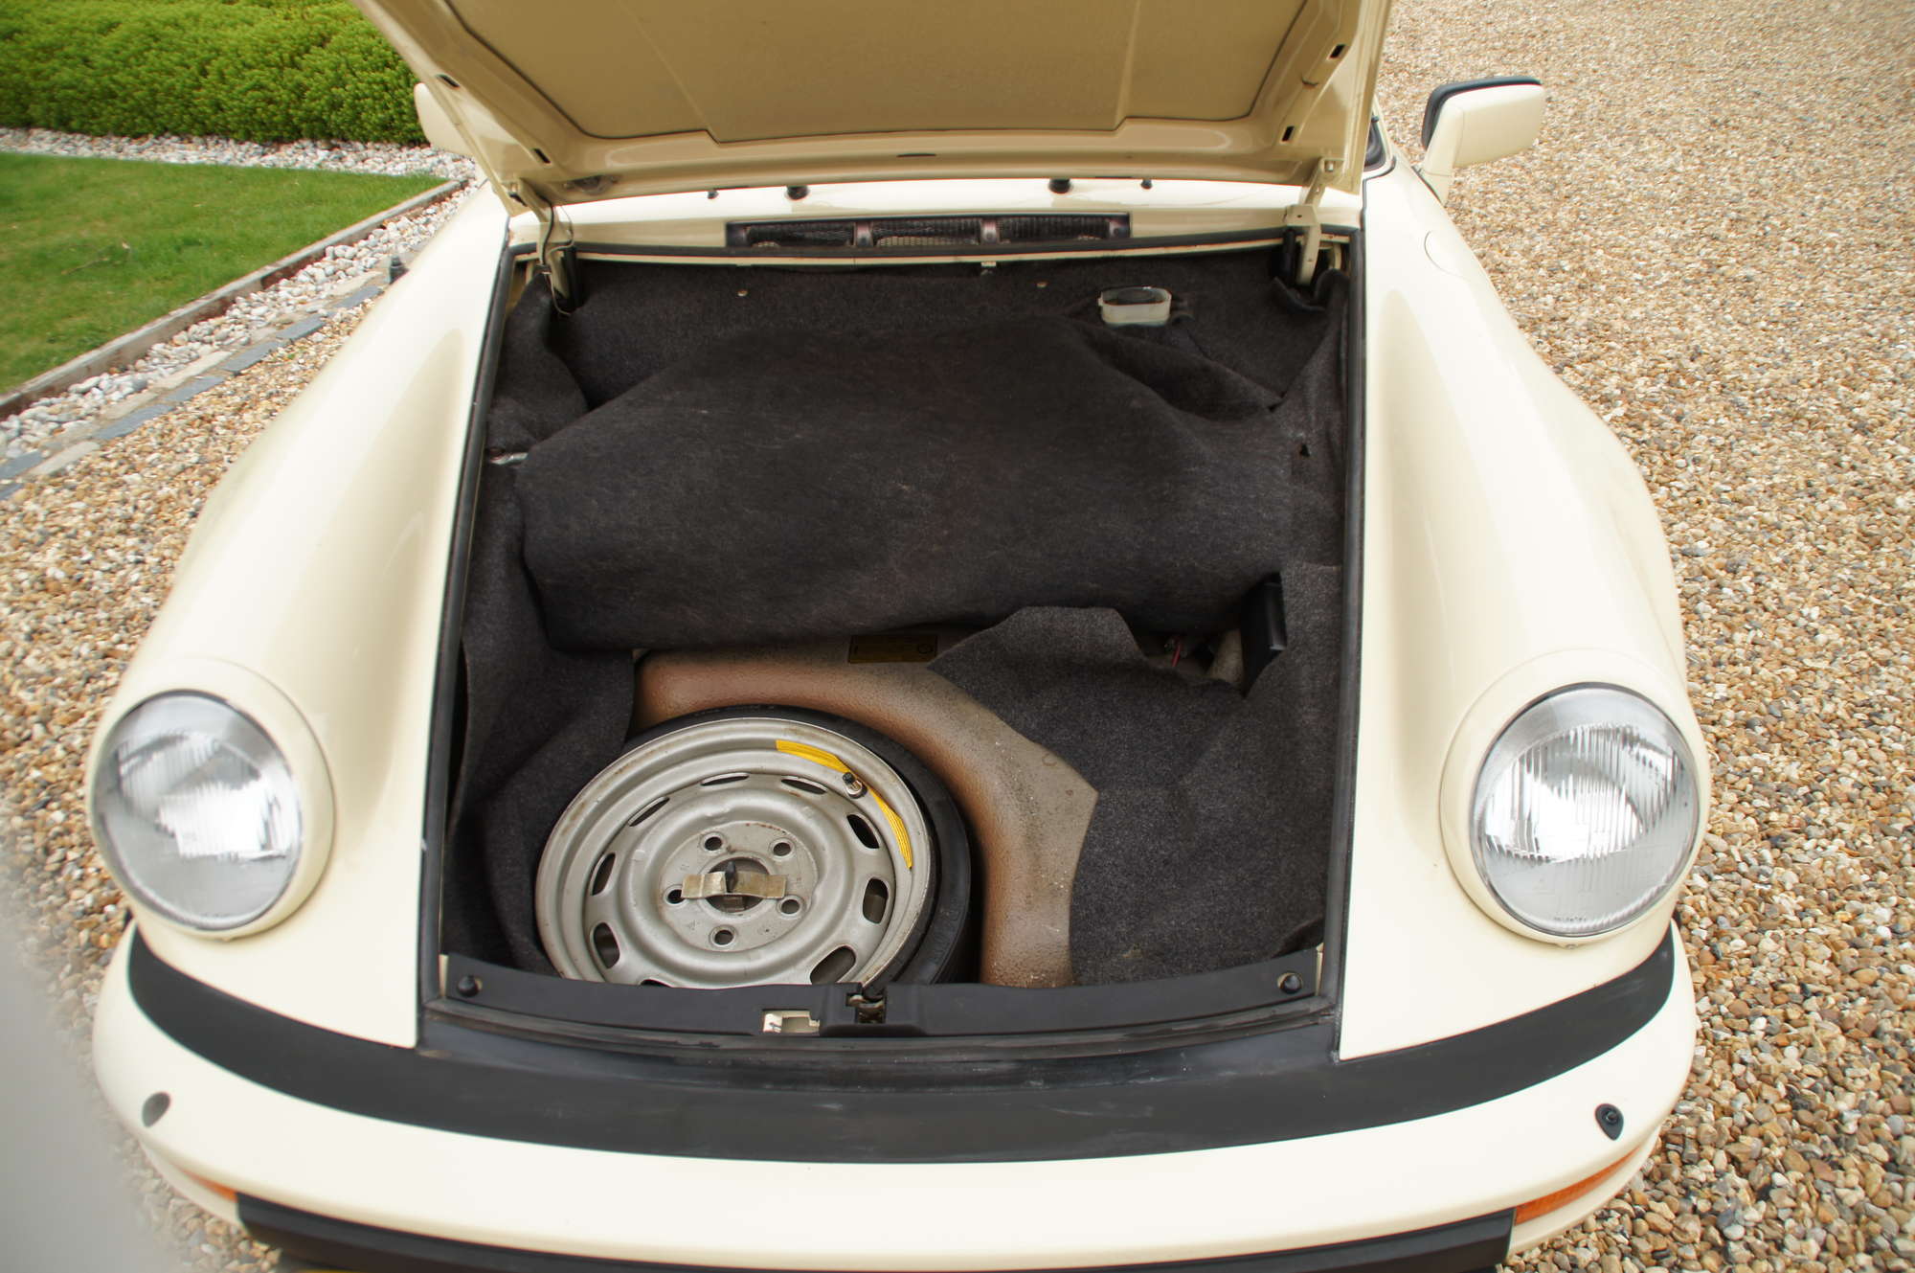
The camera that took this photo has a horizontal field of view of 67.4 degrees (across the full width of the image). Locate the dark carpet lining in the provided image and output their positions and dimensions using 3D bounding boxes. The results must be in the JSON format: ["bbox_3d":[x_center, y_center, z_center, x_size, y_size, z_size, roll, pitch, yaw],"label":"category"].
[{"bbox_3d":[-0.035,-0.018,1.515,0.950,0.470,0.830,1,33,2],"label":"dark carpet lining"}]

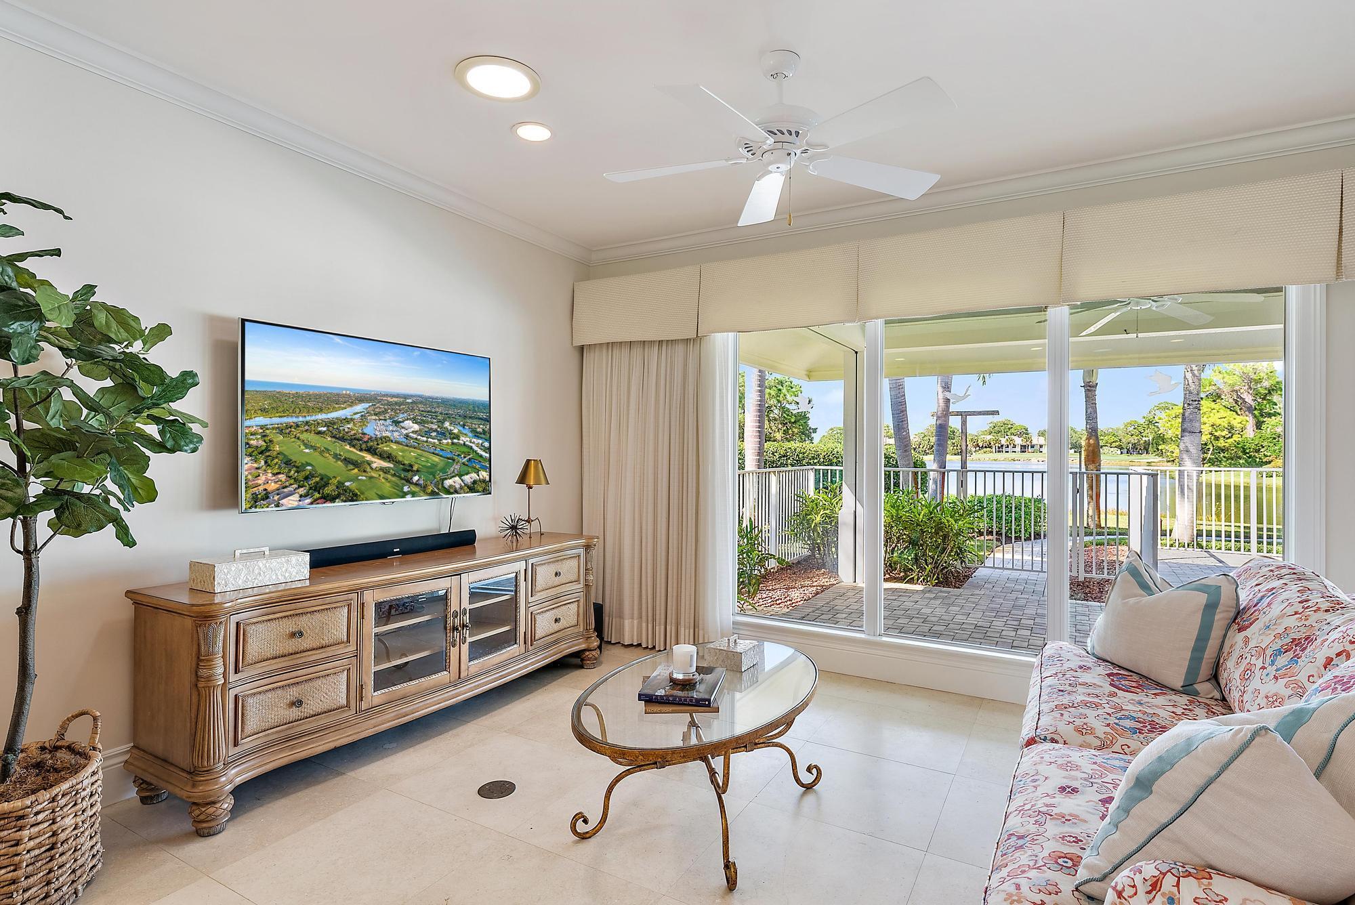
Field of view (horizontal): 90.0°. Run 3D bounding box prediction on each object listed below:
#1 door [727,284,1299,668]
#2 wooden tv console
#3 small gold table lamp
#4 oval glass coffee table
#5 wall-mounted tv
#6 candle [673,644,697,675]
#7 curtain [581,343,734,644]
[{"bbox_3d":[1.556,0.124,3.730,2.758,1.852,0.091,0,0,30],"label":"door"},{"bbox_3d":[-1.245,0.896,3.256,0.563,0.777,2.146,0,0,30],"label":"wooden tv console"},{"bbox_3d":[-0.886,0.275,4.138,0.212,0.466,0.212,0,0,0],"label":"small gold table lamp"},{"bbox_3d":[0.104,1.060,2.438,0.701,0.464,1.210,0,0,31],"label":"oval glass coffee table"},{"bbox_3d":[-1.449,-0.148,3.354,0.052,0.790,1.374,0,0,30],"label":"wall-mounted tv"},{"bbox_3d":[0.026,0.720,2.335,0.083,0.087,0.083,0,0,0],"label":"candle"},{"bbox_3d":[-0.163,0.190,4.476,1.159,2.156,0.155,0,0,30],"label":"curtain"}]

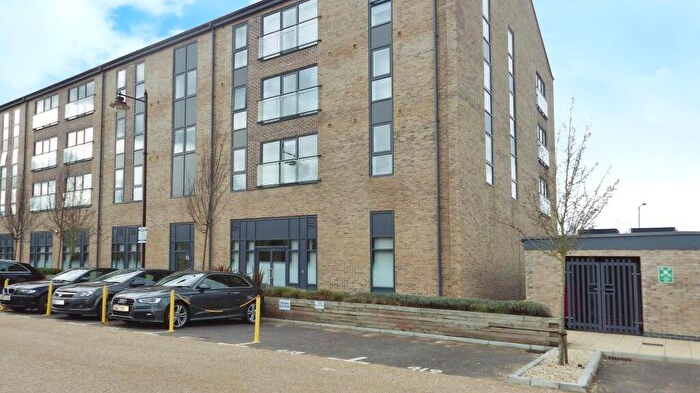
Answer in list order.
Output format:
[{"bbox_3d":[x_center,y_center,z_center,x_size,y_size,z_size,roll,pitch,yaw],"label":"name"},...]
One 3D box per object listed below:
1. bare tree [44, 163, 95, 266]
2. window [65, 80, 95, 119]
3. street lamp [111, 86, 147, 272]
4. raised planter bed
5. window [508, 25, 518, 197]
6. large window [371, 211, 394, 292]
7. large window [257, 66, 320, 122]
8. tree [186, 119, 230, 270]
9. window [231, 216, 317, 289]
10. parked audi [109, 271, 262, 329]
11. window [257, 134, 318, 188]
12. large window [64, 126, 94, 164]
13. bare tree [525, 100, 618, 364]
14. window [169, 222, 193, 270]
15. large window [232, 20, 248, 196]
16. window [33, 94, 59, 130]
[{"bbox_3d":[-16.140,1.726,25.600,2.400,6.900,2.400,-4,-6,32],"label":"bare tree"},{"bbox_3d":[-16.927,-5.979,27.888,3.451,2.005,0.250,-4,-8,32],"label":"window"},{"bbox_3d":[-8.901,-0.216,17.798,0.700,8.489,1.450,-4,-8,32],"label":"street lamp"},{"bbox_3d":[1.221,3.581,13.432,9.430,0.700,1.000,-4,-6,32],"label":"raised planter bed"},{"bbox_3d":[7.681,-3.923,20.900,0.150,8.100,0.980,-4,-6,35],"label":"window"},{"bbox_3d":[1.214,2.085,16.565,1.030,3.080,0.150,-4,-6,32],"label":"large window"},{"bbox_3d":[-2.581,-4.204,18.535,3.131,2.050,0.250,-4,-8,32],"label":"large window"},{"bbox_3d":[-5.695,0.332,17.537,1.700,6.831,1.700,-4,-8,32],"label":"tree"},{"bbox_3d":[-3.216,2.310,18.235,4.722,2.898,0.200,-4,-8,32],"label":"window"},{"bbox_3d":[-4.020,2.600,11.650,1.820,1.420,4.250,-3,-11,27],"label":"parked audi"},{"bbox_3d":[-2.683,-1.530,19.330,3.250,2.120,0.200,-4,-6,32],"label":"window"},{"bbox_3d":[-17.787,-3.306,29.206,3.250,2.120,0.200,-4,-6,32],"label":"large window"},{"bbox_3d":[3.709,0.564,7.540,1.500,4.464,1.500,-4,-8,32],"label":"bare tree"},{"bbox_3d":[-8.055,2.581,21.292,1.859,2.620,0.200,-4,-8,32],"label":"window"},{"bbox_3d":[-5.223,-4.311,21.168,1.050,8.100,0.150,-4,-6,32],"label":"large window"},{"bbox_3d":[-21.846,-6.020,31.999,3.250,2.120,0.200,-4,-6,32],"label":"window"}]

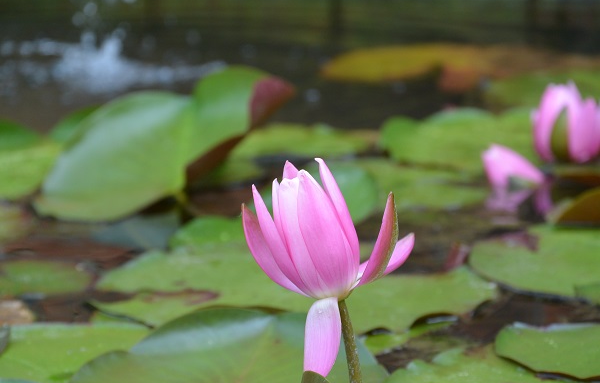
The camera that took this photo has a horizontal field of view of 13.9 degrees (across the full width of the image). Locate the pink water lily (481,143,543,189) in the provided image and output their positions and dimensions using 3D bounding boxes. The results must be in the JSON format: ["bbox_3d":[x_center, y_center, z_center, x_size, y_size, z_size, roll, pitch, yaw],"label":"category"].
[{"bbox_3d":[0.190,-0.022,2.200,0.055,0.042,0.055,0,11,0],"label":"pink water lily"}]

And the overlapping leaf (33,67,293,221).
[{"bbox_3d":[-0.119,-0.041,2.140,0.222,0.105,0.160,0,11,0],"label":"overlapping leaf"}]

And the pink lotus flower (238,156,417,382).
[{"bbox_3d":[0.016,0.043,1.400,0.098,0.123,0.094,0,11,0],"label":"pink lotus flower"}]

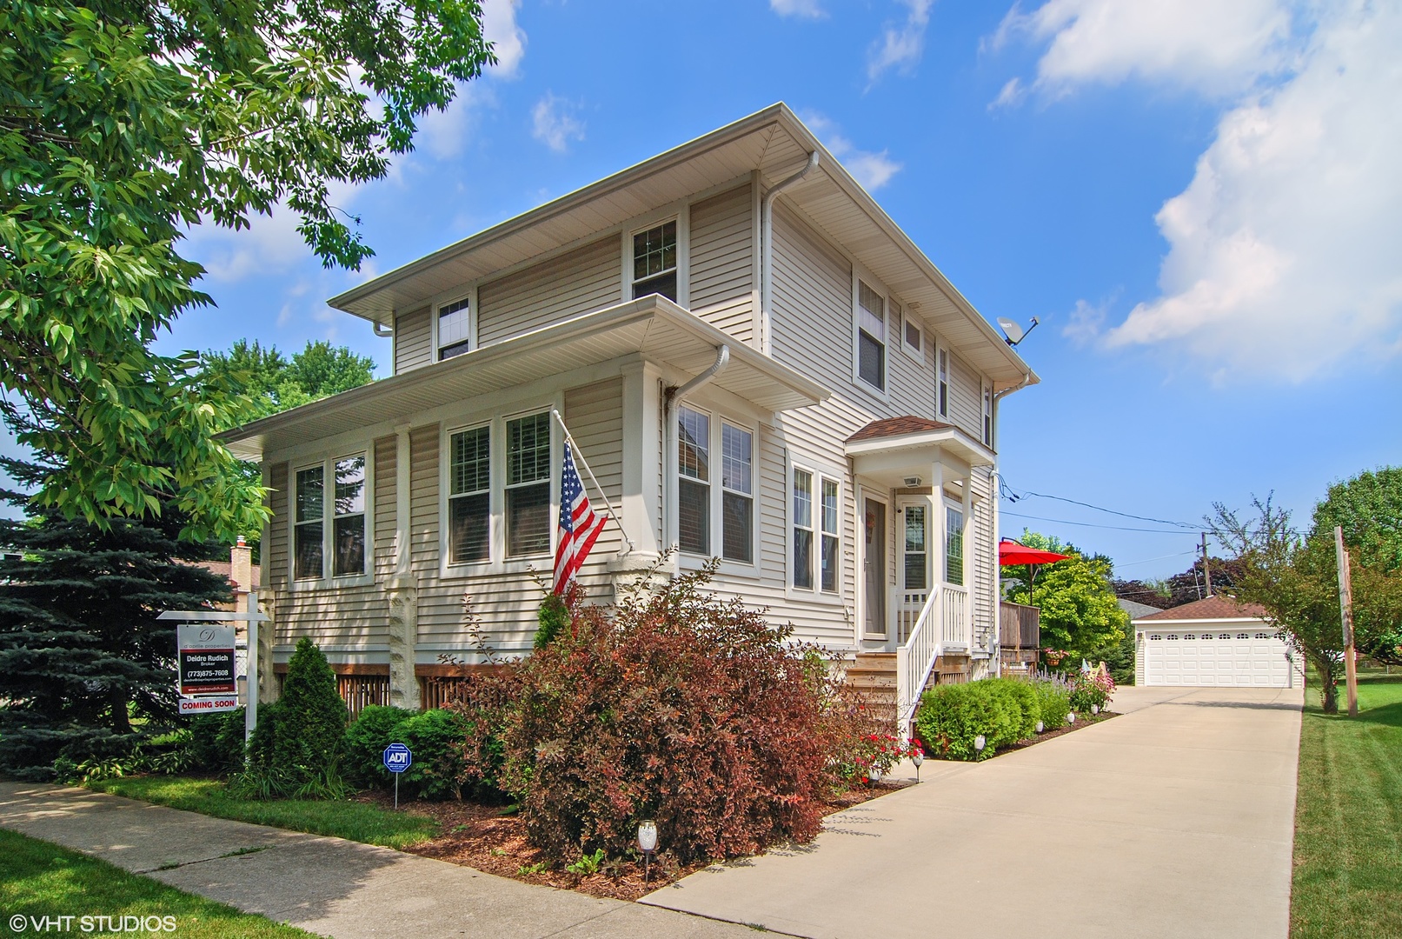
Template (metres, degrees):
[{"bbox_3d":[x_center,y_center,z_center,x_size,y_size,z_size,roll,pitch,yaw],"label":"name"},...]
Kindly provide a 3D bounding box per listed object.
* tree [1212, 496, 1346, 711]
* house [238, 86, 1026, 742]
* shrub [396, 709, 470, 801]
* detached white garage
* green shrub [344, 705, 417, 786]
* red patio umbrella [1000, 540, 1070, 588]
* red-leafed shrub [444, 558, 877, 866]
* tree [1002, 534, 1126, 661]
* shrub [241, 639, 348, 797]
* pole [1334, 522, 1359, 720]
[{"bbox_3d":[12.253,2.875,17.200,3.100,4.400,3.100,0,-11,0],"label":"tree"},{"bbox_3d":[0.154,0.686,13.500,7.800,6.900,11.000,-8,-13,35],"label":"house"},{"bbox_3d":[-2.417,2.570,7.450,0.850,0.820,0.800,0,-11,0],"label":"shrub"},{"bbox_3d":[22.067,7.260,34.800,5.900,3.800,6.300,-8,-13,35],"label":"detached white garage"},{"bbox_3d":[-3.178,2.736,8.150,0.850,0.780,0.800,0,-11,0],"label":"green shrub"},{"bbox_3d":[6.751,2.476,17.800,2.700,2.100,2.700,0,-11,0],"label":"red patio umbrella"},{"bbox_3d":[-0.281,1.638,5.750,2.400,1.850,2.100,0,-11,0],"label":"red-leafed shrub"},{"bbox_3d":[9.639,3.795,22.000,3.900,4.300,3.700,0,-11,0],"label":"tree"},{"bbox_3d":[-4.175,2.505,8.400,1.050,1.500,1.000,0,-11,0],"label":"shrub"},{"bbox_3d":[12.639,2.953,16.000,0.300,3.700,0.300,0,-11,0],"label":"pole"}]

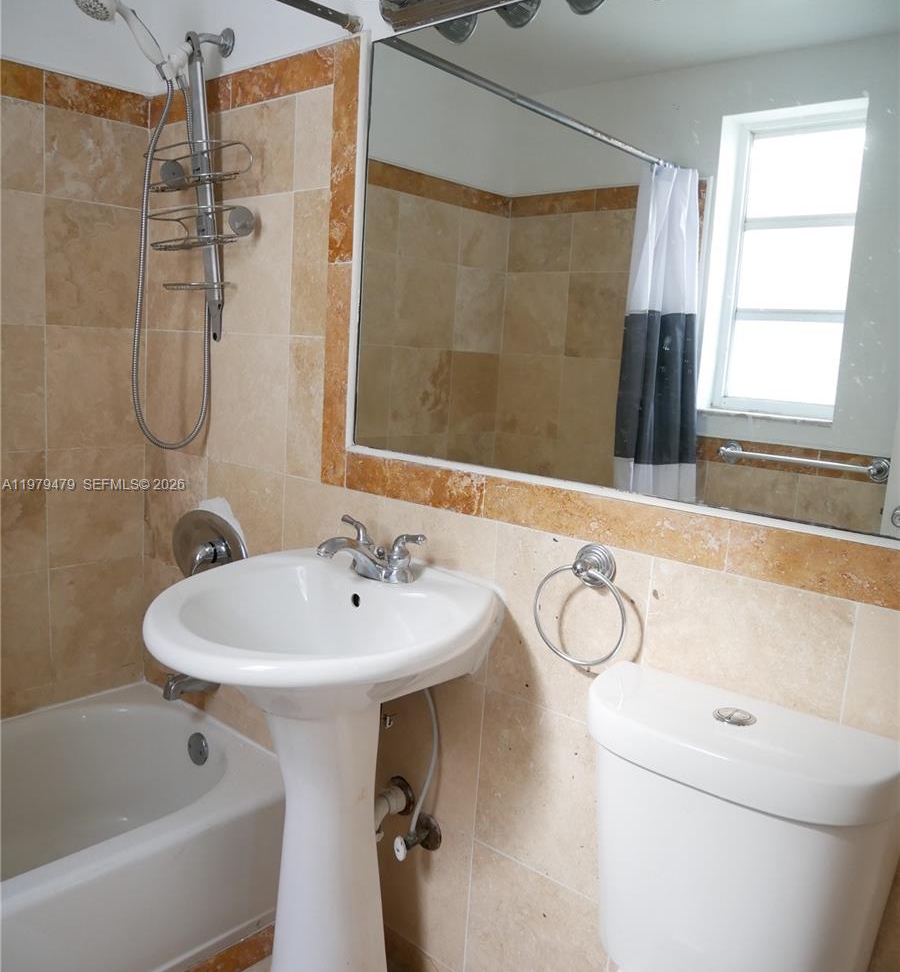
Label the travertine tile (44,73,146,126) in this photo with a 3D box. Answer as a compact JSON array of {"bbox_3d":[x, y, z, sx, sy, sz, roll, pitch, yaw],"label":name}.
[{"bbox_3d":[-0.868,-0.945,2.040,0.012,0.077,0.258,11,12,40],"label":"travertine tile"}]

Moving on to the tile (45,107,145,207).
[{"bbox_3d":[-0.876,-0.807,2.062,0.012,0.202,0.258,11,12,40],"label":"tile"}]

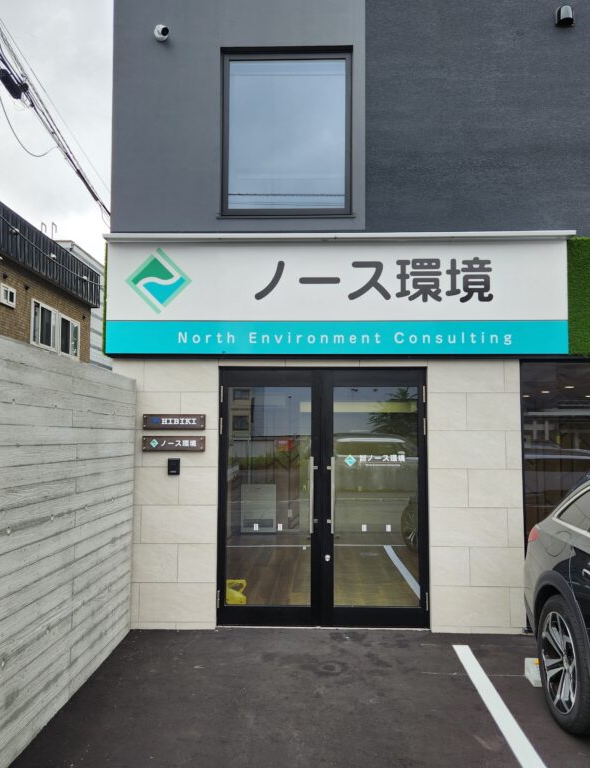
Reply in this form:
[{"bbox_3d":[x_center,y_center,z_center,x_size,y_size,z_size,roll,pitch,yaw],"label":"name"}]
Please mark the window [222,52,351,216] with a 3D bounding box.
[{"bbox_3d":[-0.071,-2.041,5.589,1.069,1.391,0.100,0,-5,2],"label":"window"}]

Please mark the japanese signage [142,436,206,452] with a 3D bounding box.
[{"bbox_3d":[-0.963,0.482,5.447,0.506,0.123,0.030,0,-5,2],"label":"japanese signage"}]

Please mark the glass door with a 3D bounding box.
[{"bbox_3d":[0.210,0.884,5.434,1.674,2.033,0.100,0,-5,2],"label":"glass door"}]

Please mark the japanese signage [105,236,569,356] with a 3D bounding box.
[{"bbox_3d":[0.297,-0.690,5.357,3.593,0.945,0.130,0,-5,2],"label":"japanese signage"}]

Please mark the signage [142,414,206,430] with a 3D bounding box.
[{"bbox_3d":[-0.961,0.309,5.462,0.505,0.124,0.030,0,-5,2],"label":"signage"}]

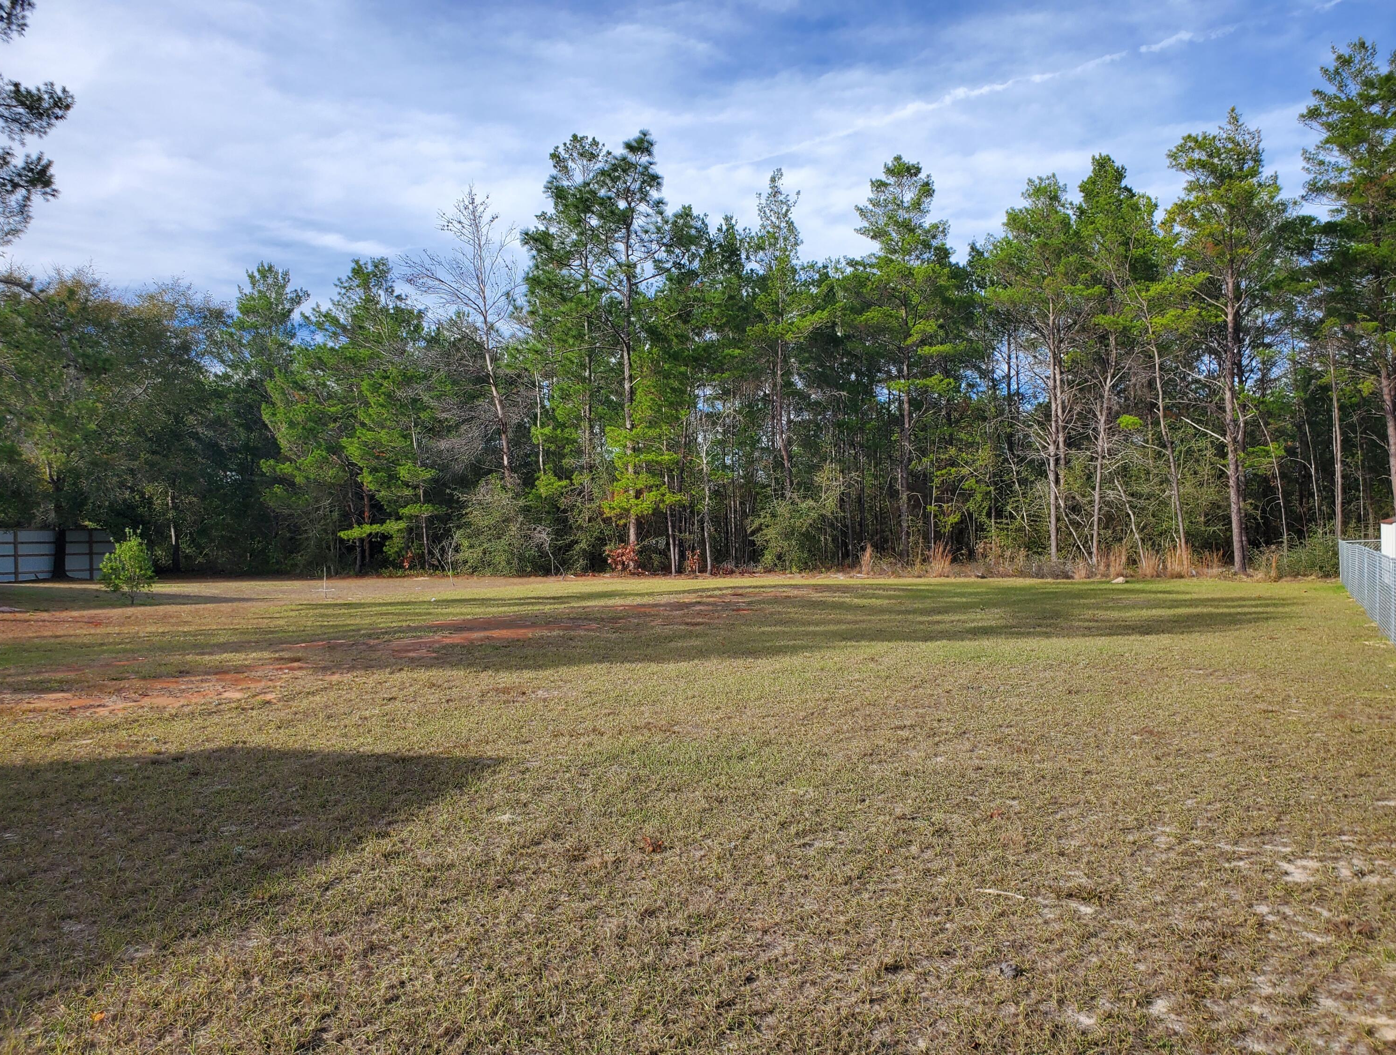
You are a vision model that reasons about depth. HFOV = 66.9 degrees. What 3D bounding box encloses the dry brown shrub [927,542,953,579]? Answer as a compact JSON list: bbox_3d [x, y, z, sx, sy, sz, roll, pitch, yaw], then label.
[{"bbox_3d":[7.800,1.026,34.000,0.840,1.170,0.820,0,0,0],"label":"dry brown shrub"}]

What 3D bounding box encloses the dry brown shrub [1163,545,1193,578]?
[{"bbox_3d":[15.180,1.094,33.400,0.920,1.050,0.860,0,0,0],"label":"dry brown shrub"}]

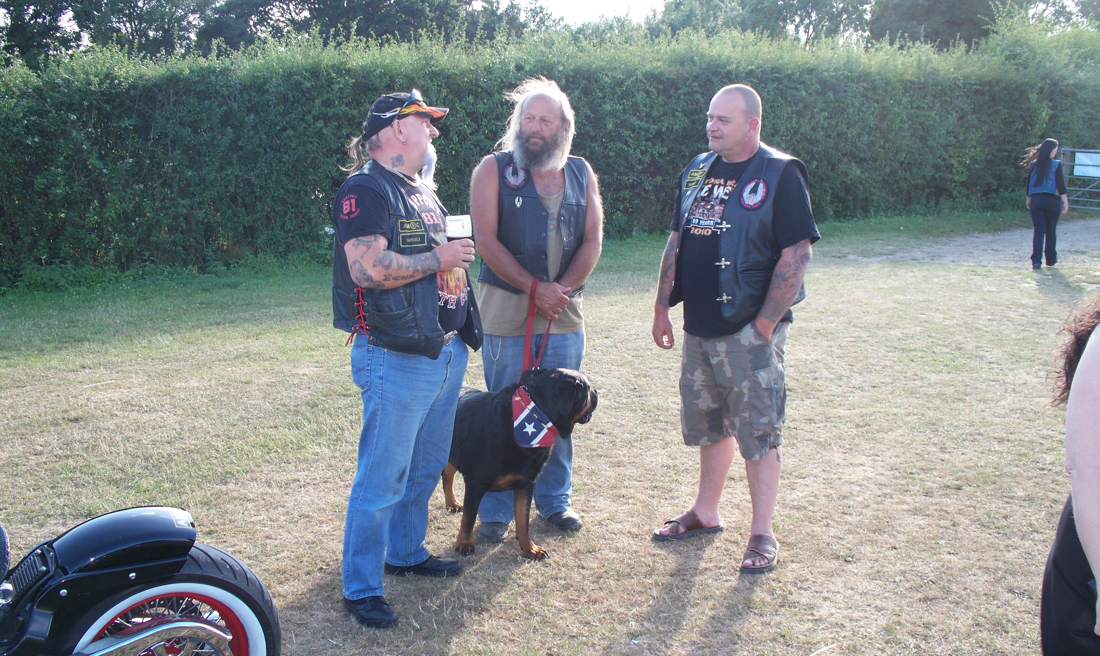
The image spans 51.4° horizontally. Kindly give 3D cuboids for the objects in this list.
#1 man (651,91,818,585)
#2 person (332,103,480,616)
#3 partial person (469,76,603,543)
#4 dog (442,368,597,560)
[{"bbox_3d":[0.700,-0.022,4.365,0.660,1.780,0.460,8,12,43],"label":"man"},{"bbox_3d":[-0.485,0.070,3.898,0.500,1.740,0.580,4,10,26],"label":"person"},{"bbox_3d":[-0.054,-0.081,4.622,0.570,1.820,0.380,-3,9,-17],"label":"partial person"},{"bbox_3d":[-0.249,0.484,4.565,0.410,0.720,0.980,-7,11,-37],"label":"dog"}]

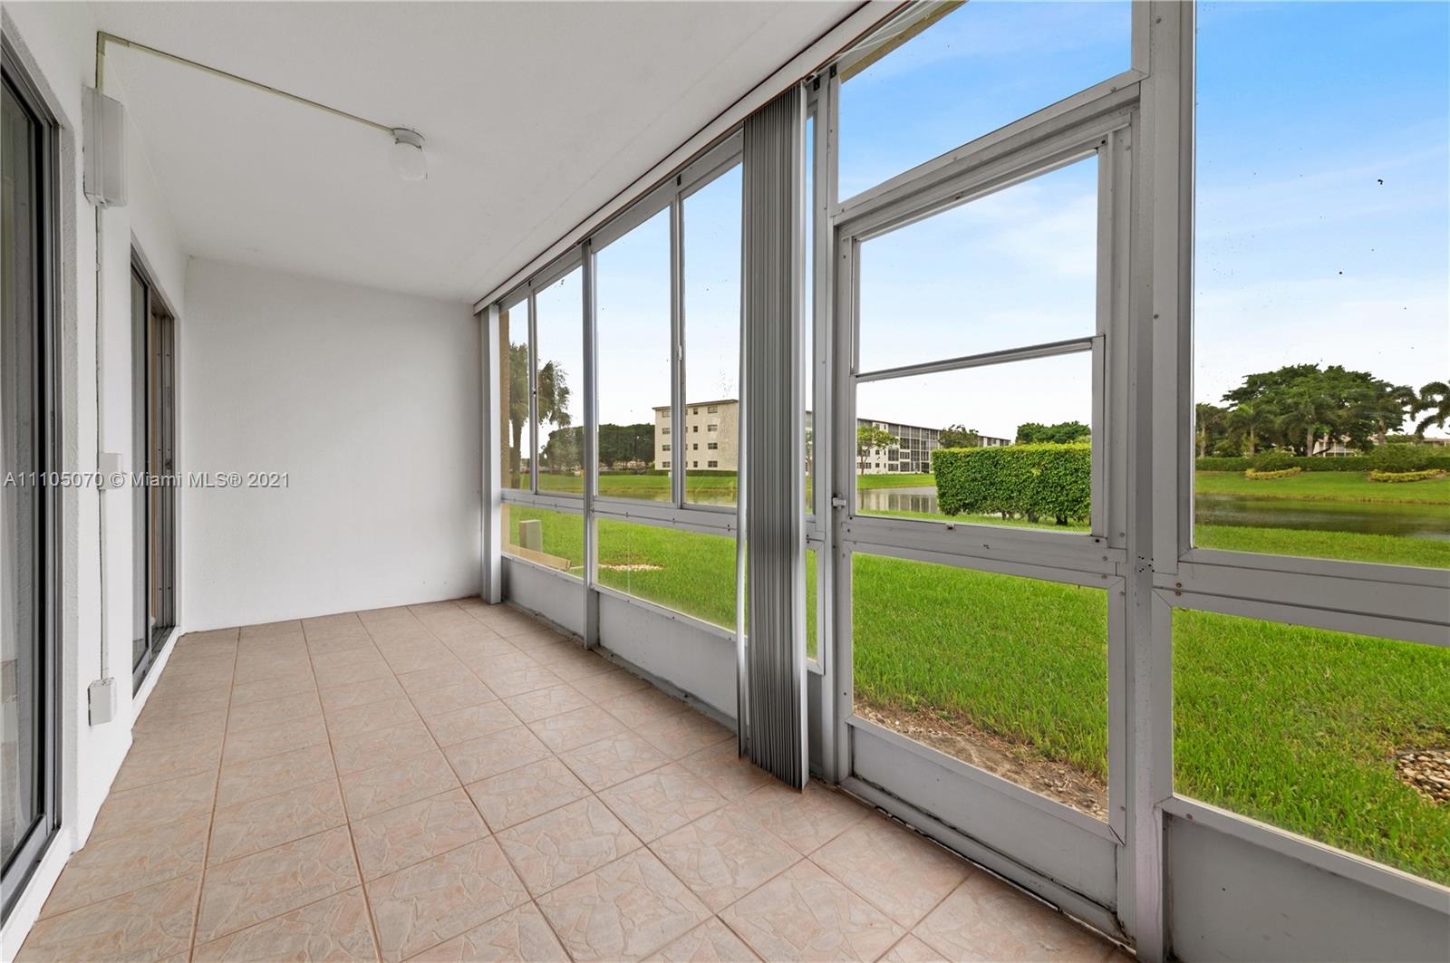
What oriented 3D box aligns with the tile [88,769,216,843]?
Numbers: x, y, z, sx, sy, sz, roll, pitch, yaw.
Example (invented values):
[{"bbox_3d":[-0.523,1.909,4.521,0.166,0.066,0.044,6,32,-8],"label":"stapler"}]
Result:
[{"bbox_3d":[-1.813,1.038,1.673,0.272,0.010,0.315,0,0,-40],"label":"tile"}]

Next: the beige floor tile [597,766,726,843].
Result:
[{"bbox_3d":[-0.214,1.070,1.765,0.323,0.010,0.323,1,0,-41],"label":"beige floor tile"}]

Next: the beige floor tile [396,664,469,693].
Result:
[{"bbox_3d":[-1.521,1.037,2.758,0.315,0.010,0.315,0,0,-40],"label":"beige floor tile"}]

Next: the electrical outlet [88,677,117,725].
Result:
[{"bbox_3d":[-1.912,0.675,1.605,0.042,0.118,0.078,1,0,-41],"label":"electrical outlet"}]

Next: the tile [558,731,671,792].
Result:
[{"bbox_3d":[-0.428,1.068,2.013,0.323,0.010,0.323,1,0,-41],"label":"tile"}]

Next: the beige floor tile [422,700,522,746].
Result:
[{"bbox_3d":[-1.080,1.041,2.253,0.315,0.010,0.315,2,-1,-41],"label":"beige floor tile"}]

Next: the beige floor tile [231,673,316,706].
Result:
[{"bbox_3d":[-2.192,1.014,2.561,0.315,0.010,0.315,2,-1,-41],"label":"beige floor tile"}]

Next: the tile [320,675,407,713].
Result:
[{"bbox_3d":[-1.768,1.035,2.550,0.315,0.010,0.315,0,0,-40],"label":"tile"}]

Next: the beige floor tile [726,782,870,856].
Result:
[{"bbox_3d":[0.236,1.070,1.699,0.315,0.010,0.315,2,-1,-41],"label":"beige floor tile"}]

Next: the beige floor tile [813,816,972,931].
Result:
[{"bbox_3d":[0.460,1.069,1.456,0.315,0.010,0.315,0,0,-40],"label":"beige floor tile"}]

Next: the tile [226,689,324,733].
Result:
[{"bbox_3d":[-2.013,1.033,2.344,0.315,0.010,0.315,0,0,-40],"label":"tile"}]

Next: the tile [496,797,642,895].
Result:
[{"bbox_3d":[-0.452,1.050,1.527,0.315,0.010,0.315,2,-1,-41],"label":"tile"}]

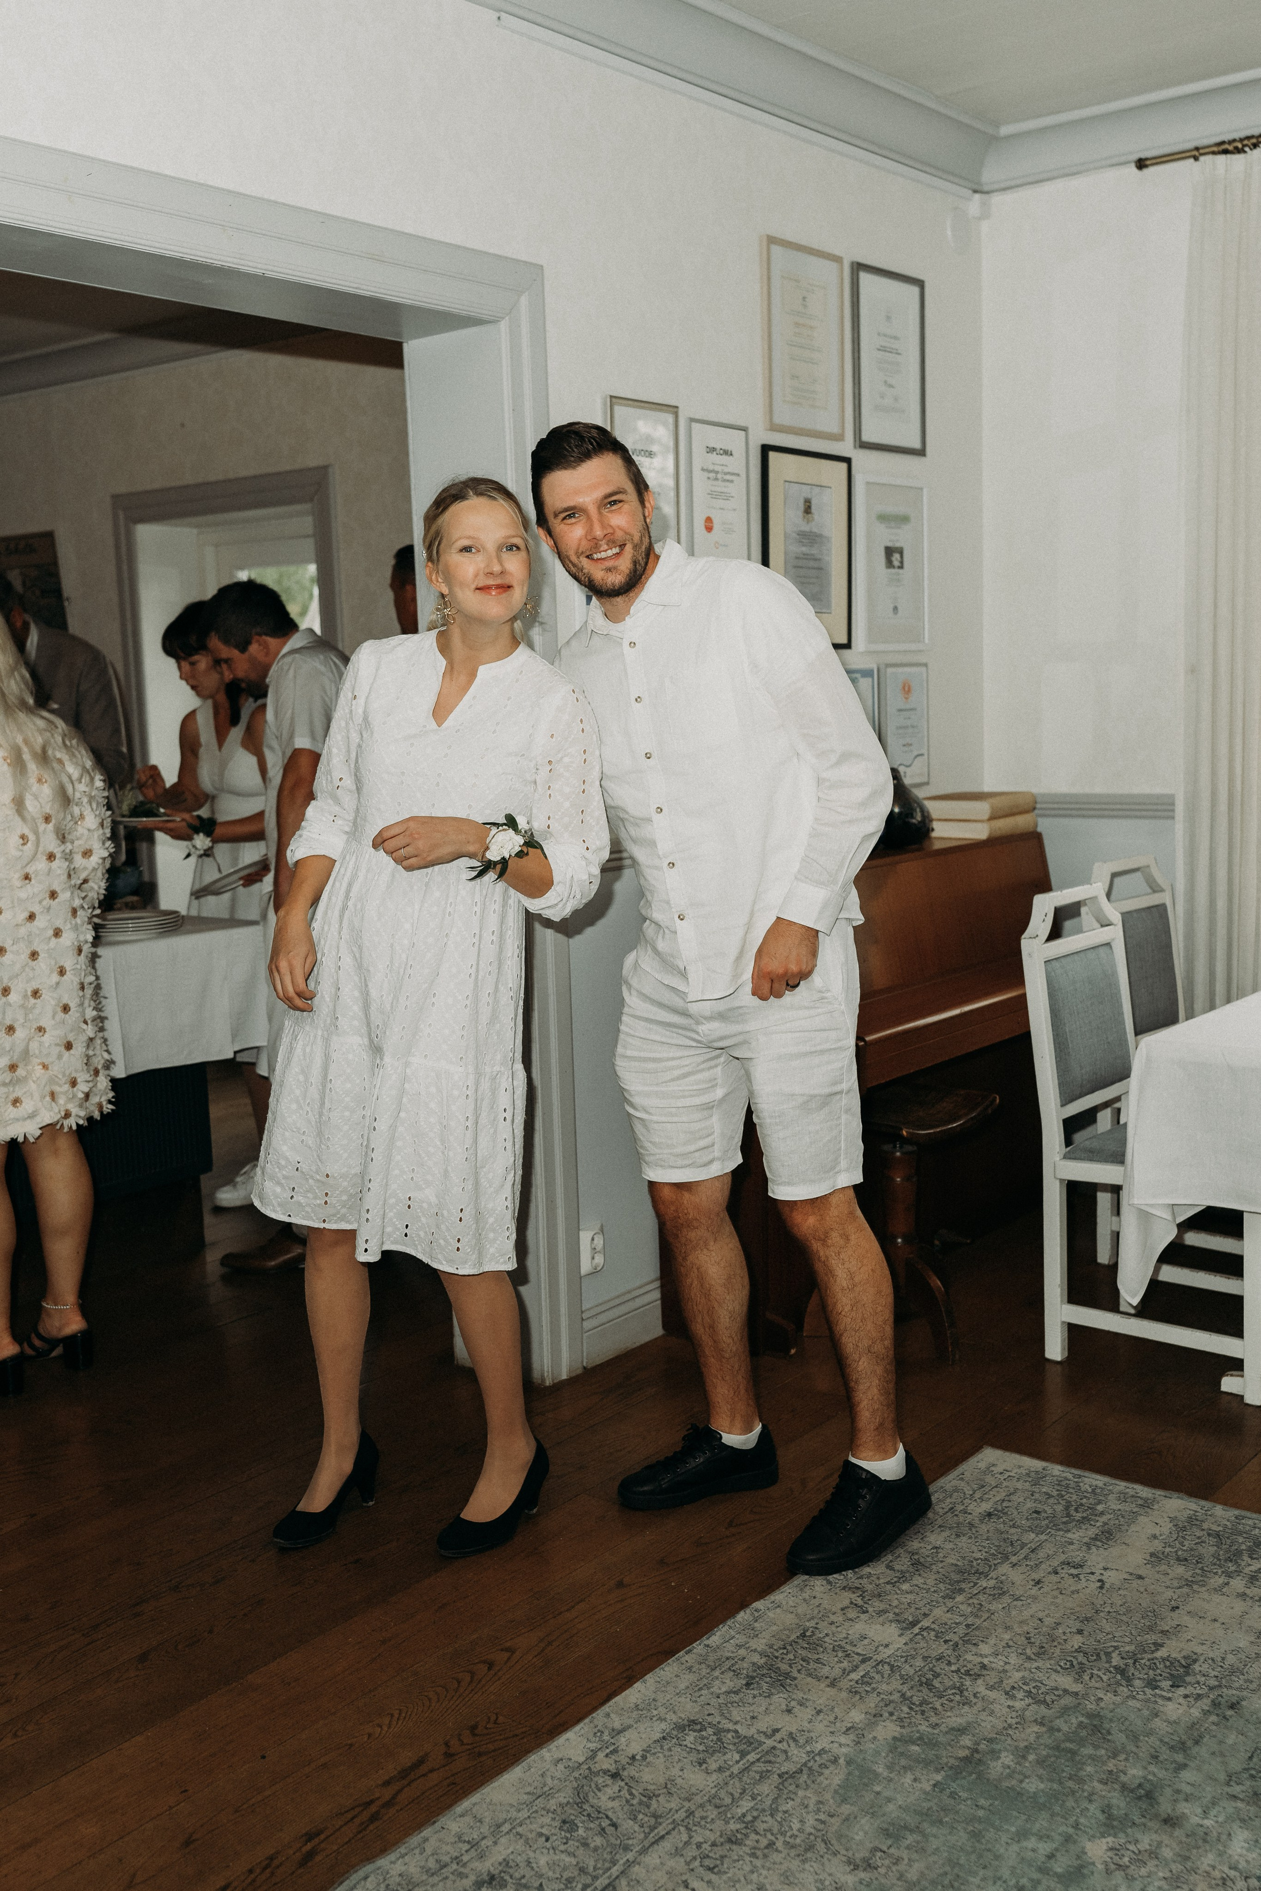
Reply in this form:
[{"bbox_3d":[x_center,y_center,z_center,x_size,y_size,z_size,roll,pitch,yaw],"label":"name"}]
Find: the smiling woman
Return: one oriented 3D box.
[{"bbox_3d":[-0.308,0.129,3.027,0.520,1.750,0.420,2,9,28],"label":"smiling woman"}]

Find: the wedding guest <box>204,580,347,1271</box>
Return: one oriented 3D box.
[{"bbox_3d":[-0.866,-0.046,4.591,0.500,1.700,0.520,-4,8,-17],"label":"wedding guest"}]

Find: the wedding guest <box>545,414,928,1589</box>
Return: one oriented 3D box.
[{"bbox_3d":[0.185,0.077,3.034,0.580,1.820,0.480,4,10,35],"label":"wedding guest"}]

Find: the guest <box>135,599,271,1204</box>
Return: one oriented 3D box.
[{"bbox_3d":[-1.160,-0.109,5.177,0.480,1.680,0.460,-9,11,-41],"label":"guest"}]

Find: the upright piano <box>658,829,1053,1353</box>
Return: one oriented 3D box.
[{"bbox_3d":[0.691,0.289,4.341,0.519,1.008,1.379,5,10,39],"label":"upright piano"}]

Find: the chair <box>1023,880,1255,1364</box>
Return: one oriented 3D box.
[{"bbox_3d":[1.123,0.370,3.795,0.517,0.973,0.400,5,10,39],"label":"chair"}]

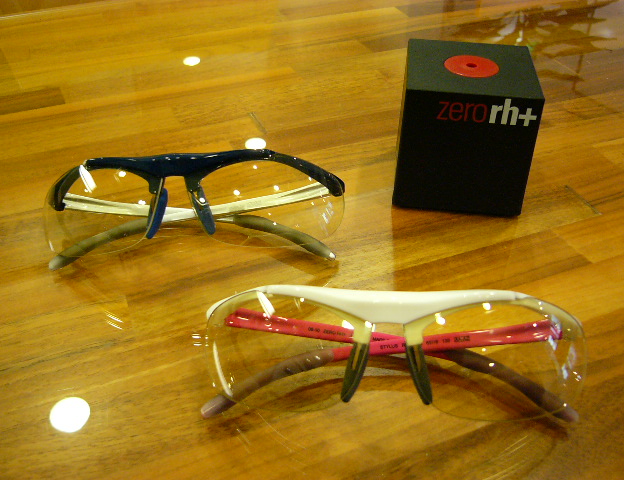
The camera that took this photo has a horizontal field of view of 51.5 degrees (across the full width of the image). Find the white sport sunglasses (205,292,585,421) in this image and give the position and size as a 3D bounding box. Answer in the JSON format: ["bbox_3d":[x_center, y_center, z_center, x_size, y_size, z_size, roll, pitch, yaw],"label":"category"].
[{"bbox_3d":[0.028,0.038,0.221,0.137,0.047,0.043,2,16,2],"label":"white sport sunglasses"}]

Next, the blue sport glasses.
[{"bbox_3d":[-0.056,-0.009,0.310,0.142,0.051,0.054,-2,-6,-3],"label":"blue sport glasses"}]

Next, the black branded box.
[{"bbox_3d":[0.086,-0.065,0.369,0.069,0.069,0.072,5,37,6],"label":"black branded box"}]

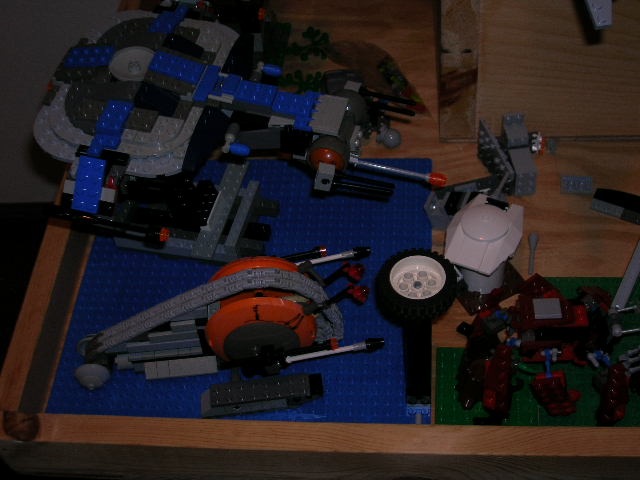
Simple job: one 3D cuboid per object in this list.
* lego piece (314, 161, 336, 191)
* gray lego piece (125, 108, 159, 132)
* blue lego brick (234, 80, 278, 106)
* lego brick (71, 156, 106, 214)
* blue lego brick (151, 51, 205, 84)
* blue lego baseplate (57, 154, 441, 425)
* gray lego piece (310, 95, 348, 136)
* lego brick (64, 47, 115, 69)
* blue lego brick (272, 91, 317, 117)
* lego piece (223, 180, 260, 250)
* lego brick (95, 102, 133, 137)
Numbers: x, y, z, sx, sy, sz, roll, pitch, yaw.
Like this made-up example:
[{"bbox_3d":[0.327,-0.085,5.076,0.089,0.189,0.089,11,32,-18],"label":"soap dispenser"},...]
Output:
[{"bbox_3d":[0.003,-0.038,0.565,0.010,0.016,0.008,13,53,4],"label":"lego piece"},{"bbox_3d":[-0.109,-0.073,0.569,0.016,0.005,0.016,9,52,12],"label":"gray lego piece"},{"bbox_3d":[-0.039,-0.090,0.575,0.024,0.005,0.016,12,52,8],"label":"blue lego brick"},{"bbox_3d":[-0.139,-0.033,0.555,0.016,0.005,0.032,12,92,10],"label":"lego brick"},{"bbox_3d":[-0.090,-0.108,0.582,0.032,0.005,0.016,20,51,-2],"label":"blue lego brick"},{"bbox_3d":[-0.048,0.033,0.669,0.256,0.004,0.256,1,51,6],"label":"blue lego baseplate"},{"bbox_3d":[0.006,-0.075,0.559,0.016,0.004,0.032,9,52,13],"label":"gray lego piece"},{"bbox_3d":[-0.149,-0.120,0.605,0.032,0.005,0.016,1,52,18],"label":"lego brick"},{"bbox_3d":[-0.015,-0.082,0.565,0.024,0.005,0.016,10,52,13],"label":"blue lego brick"},{"bbox_3d":[-0.057,-0.019,0.691,0.008,0.004,0.064,7,52,11],"label":"lego piece"},{"bbox_3d":[-0.126,-0.074,0.568,0.016,0.005,0.024,9,52,12],"label":"lego brick"}]

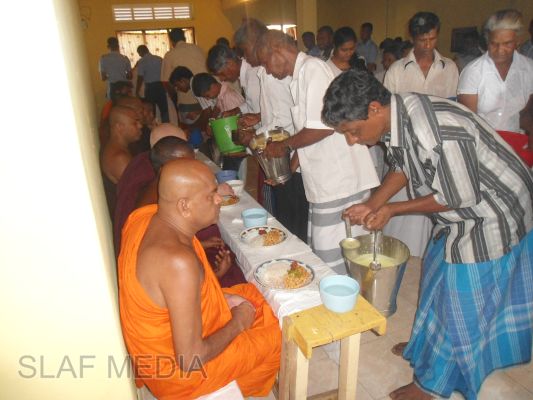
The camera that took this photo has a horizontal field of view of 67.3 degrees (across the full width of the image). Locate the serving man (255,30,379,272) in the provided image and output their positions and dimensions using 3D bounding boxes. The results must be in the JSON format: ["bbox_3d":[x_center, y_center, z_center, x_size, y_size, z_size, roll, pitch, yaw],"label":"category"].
[{"bbox_3d":[0.252,-0.068,2.141,0.620,1.550,0.500,-5,17,-12],"label":"serving man"}]

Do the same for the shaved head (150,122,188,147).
[{"bbox_3d":[-0.542,-0.329,2.250,0.205,0.225,0.160,12,11,-23],"label":"shaved head"}]

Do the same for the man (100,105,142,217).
[{"bbox_3d":[-0.799,-0.198,2.698,0.550,0.860,0.550,-7,18,-18],"label":"man"}]

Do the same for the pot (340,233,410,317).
[{"bbox_3d":[0.436,0.317,1.645,0.272,0.265,0.272,-1,17,0],"label":"pot"}]

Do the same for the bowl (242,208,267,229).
[{"bbox_3d":[-0.060,0.105,2.220,0.142,0.077,0.142,-1,17,0],"label":"bowl"}]

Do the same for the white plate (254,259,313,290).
[{"bbox_3d":[0.072,0.309,1.620,0.246,0.030,0.246,-1,17,0],"label":"white plate"}]

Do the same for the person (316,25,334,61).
[{"bbox_3d":[0.546,-0.681,3.834,0.480,1.720,0.300,7,19,26],"label":"person"}]

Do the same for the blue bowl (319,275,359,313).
[{"bbox_3d":[0.253,0.335,1.417,0.140,0.083,0.140,-1,17,0],"label":"blue bowl"}]

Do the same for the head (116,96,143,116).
[{"bbox_3d":[-1.030,-0.659,3.000,0.200,0.230,0.160,1,15,-21],"label":"head"}]

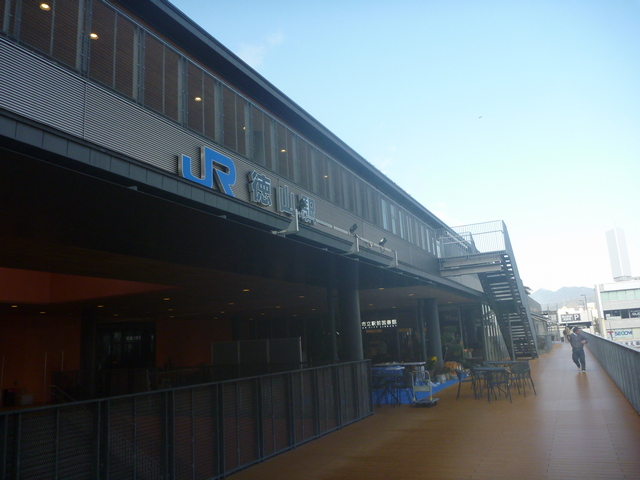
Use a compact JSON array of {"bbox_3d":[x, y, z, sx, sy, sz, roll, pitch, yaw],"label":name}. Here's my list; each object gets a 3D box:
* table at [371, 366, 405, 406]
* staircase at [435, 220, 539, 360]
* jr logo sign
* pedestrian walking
[{"bbox_3d":[1.698,3.707,13.015,0.680,0.760,0.680,-9,-13,25],"label":"table"},{"bbox_3d":[8.825,3.191,26.176,2.800,6.150,10.900,-9,-13,25],"label":"staircase"},{"bbox_3d":[-1.744,-1.076,8.156,0.120,0.687,1.332,-9,-13,25],"label":"jr logo sign"},{"bbox_3d":[9.505,4.019,19.042,0.580,1.640,0.420,-9,-13,25],"label":"pedestrian walking"}]

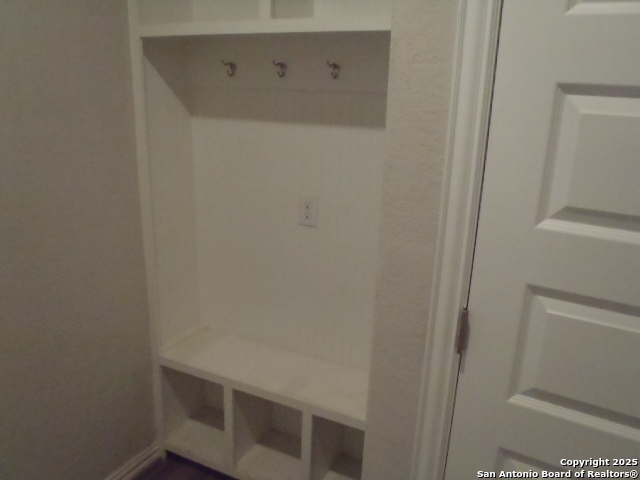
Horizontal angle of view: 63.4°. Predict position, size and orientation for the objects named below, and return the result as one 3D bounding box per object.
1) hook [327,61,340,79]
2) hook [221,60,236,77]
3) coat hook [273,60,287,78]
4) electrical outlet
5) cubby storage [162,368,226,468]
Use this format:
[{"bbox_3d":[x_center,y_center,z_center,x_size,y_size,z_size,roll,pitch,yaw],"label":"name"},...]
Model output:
[{"bbox_3d":[0.040,-0.558,1.703,0.026,0.060,0.070,9,18,24],"label":"hook"},{"bbox_3d":[-0.337,-0.619,1.873,0.026,0.060,0.070,9,18,24],"label":"hook"},{"bbox_3d":[-0.144,-0.588,1.786,0.026,0.060,0.070,9,18,24],"label":"coat hook"},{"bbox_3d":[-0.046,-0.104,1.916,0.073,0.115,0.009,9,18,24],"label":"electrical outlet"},{"bbox_3d":[-0.447,0.668,2.179,0.315,0.363,0.280,9,18,24],"label":"cubby storage"}]

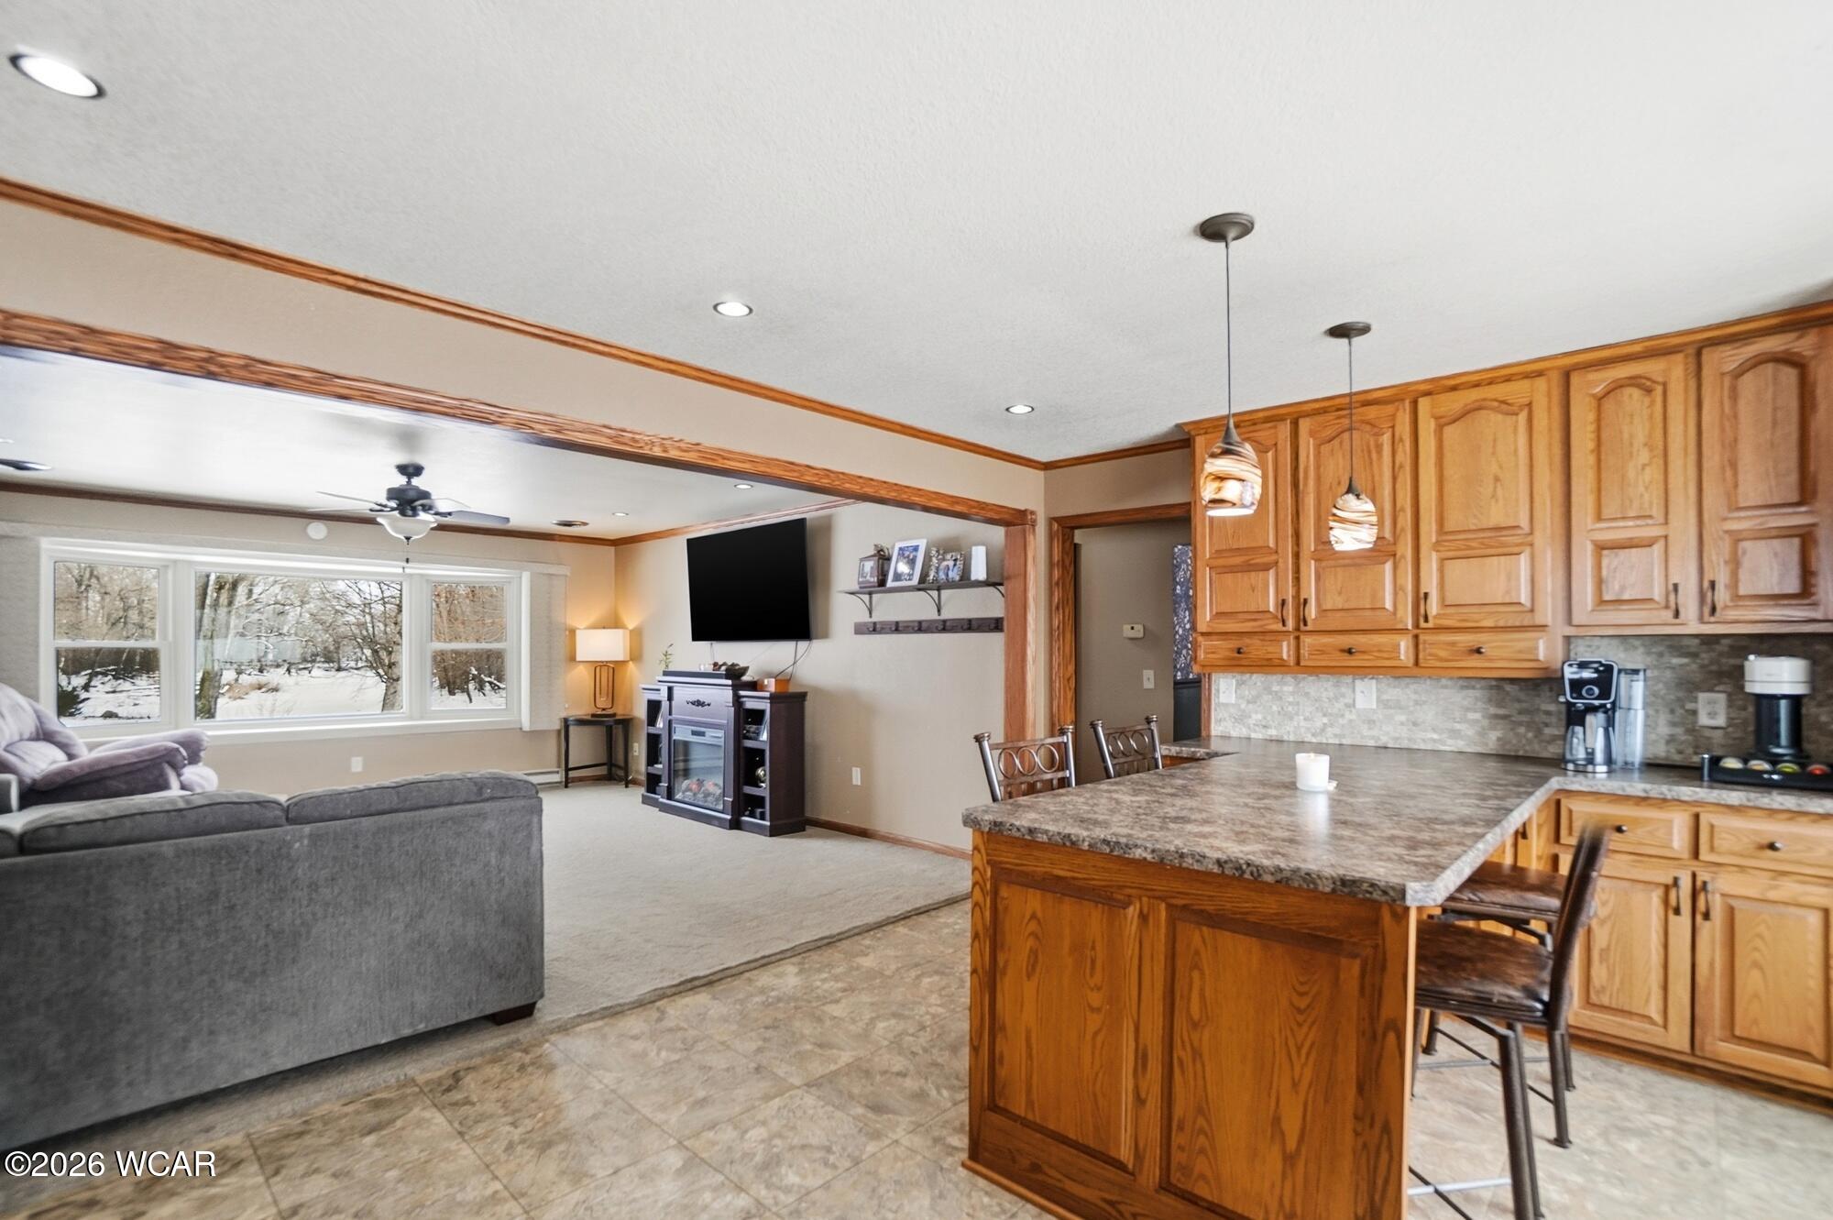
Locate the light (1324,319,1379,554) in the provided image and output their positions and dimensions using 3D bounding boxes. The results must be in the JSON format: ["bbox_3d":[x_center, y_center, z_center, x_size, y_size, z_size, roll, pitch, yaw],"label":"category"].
[{"bbox_3d":[1.493,-0.582,2.620,0.150,0.780,0.150,2,-3,-45],"label":"light"}]

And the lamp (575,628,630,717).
[{"bbox_3d":[-2.993,0.594,7.250,0.440,0.840,0.220,0,-2,0],"label":"lamp"}]

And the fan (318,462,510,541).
[{"bbox_3d":[-3.135,-0.677,4.720,1.130,0.490,1.130,2,-3,-45],"label":"fan"}]

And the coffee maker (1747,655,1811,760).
[{"bbox_3d":[2.857,0.320,2.530,0.320,0.325,0.143,2,-3,-44],"label":"coffee maker"}]

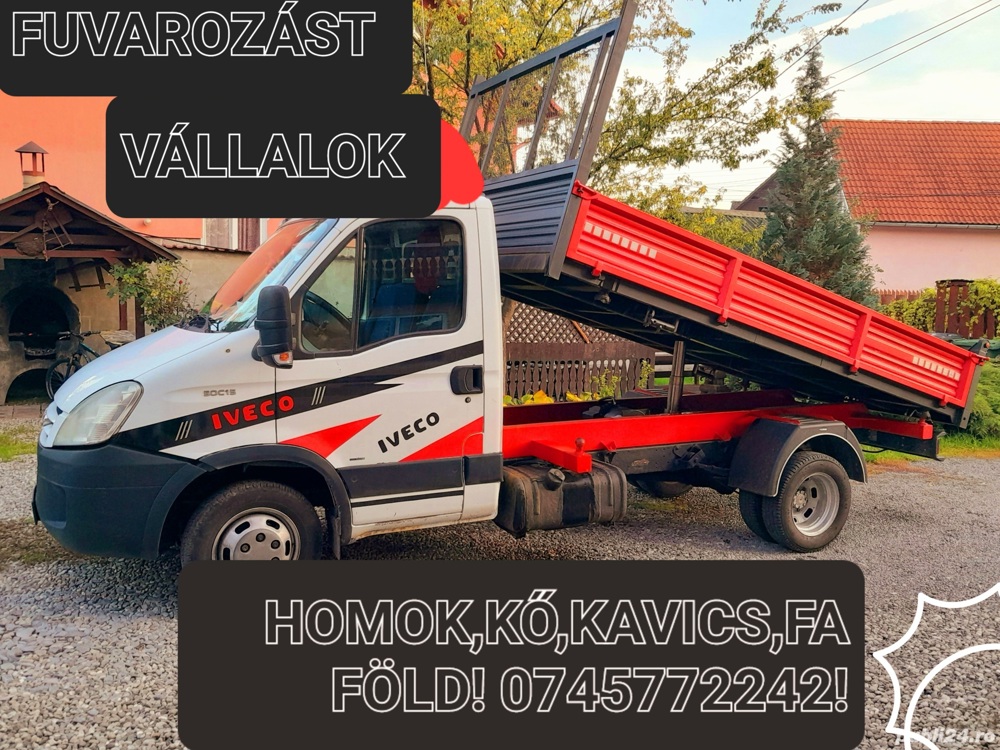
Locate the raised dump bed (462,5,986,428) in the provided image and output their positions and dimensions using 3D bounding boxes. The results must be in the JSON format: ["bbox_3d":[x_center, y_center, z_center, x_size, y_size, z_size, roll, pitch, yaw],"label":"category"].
[{"bbox_3d":[1.666,-0.947,6.015,3.830,1.630,2.120,16,1,-26],"label":"raised dump bed"}]

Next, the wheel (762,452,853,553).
[{"bbox_3d":[2.161,0.885,5.502,0.697,0.697,0.200,0,5,-25],"label":"wheel"}]

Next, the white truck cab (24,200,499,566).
[{"bbox_3d":[-1.450,-0.088,4.730,2.360,2.070,2.060,-2,6,-24],"label":"white truck cab"}]

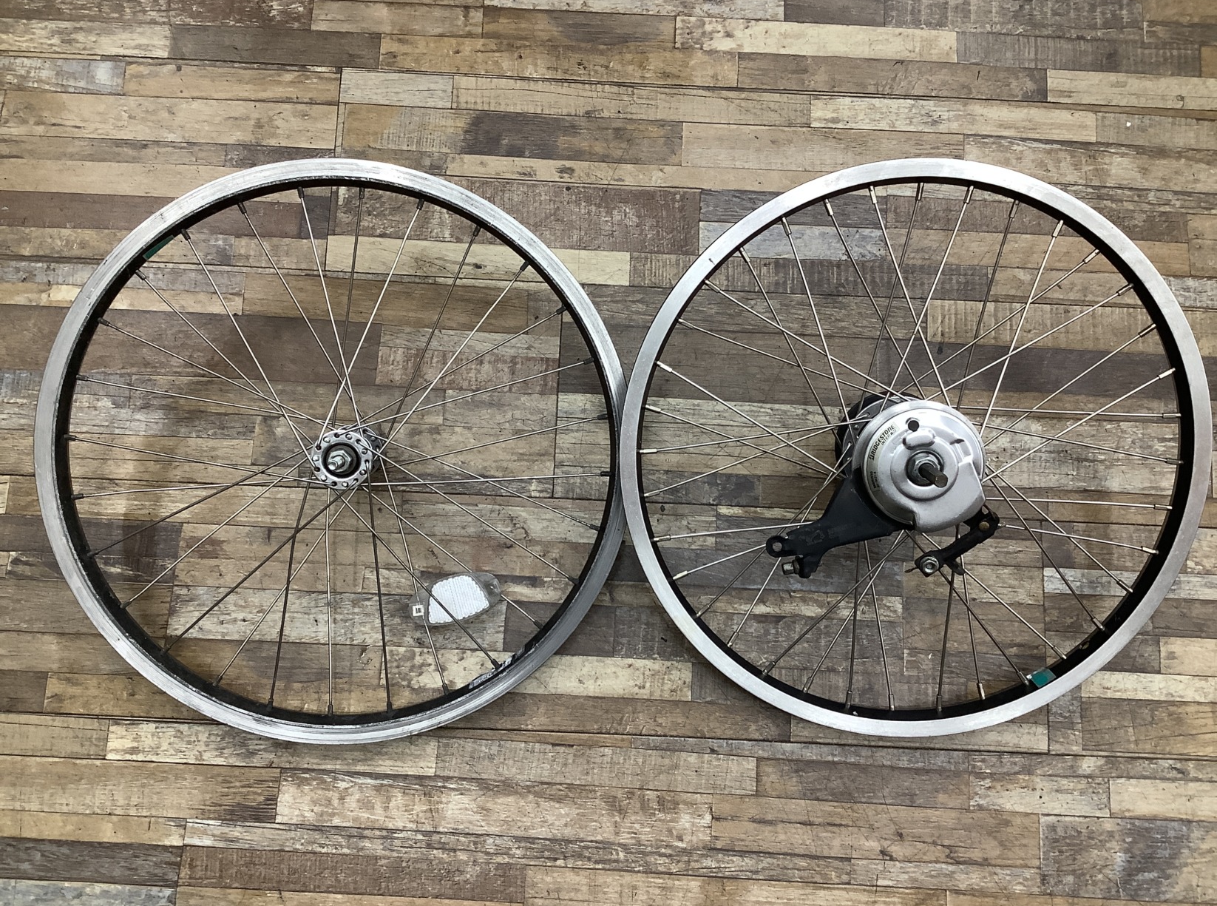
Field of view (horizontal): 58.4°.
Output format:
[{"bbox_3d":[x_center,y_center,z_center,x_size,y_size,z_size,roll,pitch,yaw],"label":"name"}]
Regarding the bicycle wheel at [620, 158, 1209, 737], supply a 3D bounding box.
[{"bbox_3d":[0.218,0.005,0.782,0.420,0.165,0.420,0,99,3],"label":"bicycle wheel"}]

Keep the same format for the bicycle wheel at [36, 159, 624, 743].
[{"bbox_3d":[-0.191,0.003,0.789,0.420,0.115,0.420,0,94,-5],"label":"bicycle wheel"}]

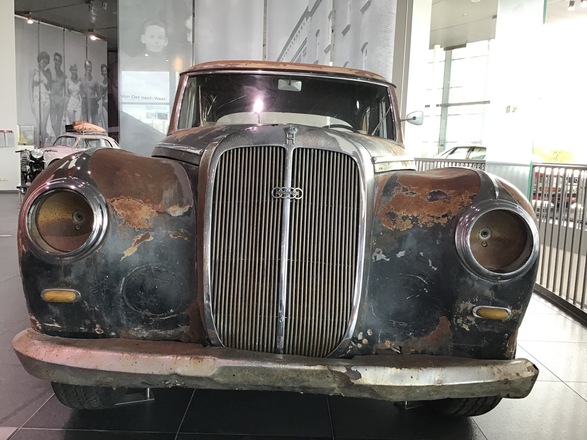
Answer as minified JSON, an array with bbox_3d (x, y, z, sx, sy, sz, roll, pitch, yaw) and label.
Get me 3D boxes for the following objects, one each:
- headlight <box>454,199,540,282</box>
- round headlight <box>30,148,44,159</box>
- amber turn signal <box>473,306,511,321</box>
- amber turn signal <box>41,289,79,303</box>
[{"bbox_3d":[0.634,0.064,1.633,0.245,0.245,0.100,2,7,-2],"label":"headlight"},{"bbox_3d":[-4.214,-1.091,8.652,0.190,0.190,0.160,-1,8,-26],"label":"round headlight"},{"bbox_3d":[0.624,0.294,1.656,0.118,0.043,0.030,1,7,-8],"label":"amber turn signal"},{"bbox_3d":[-0.716,0.233,1.619,0.118,0.043,0.030,3,7,5],"label":"amber turn signal"}]

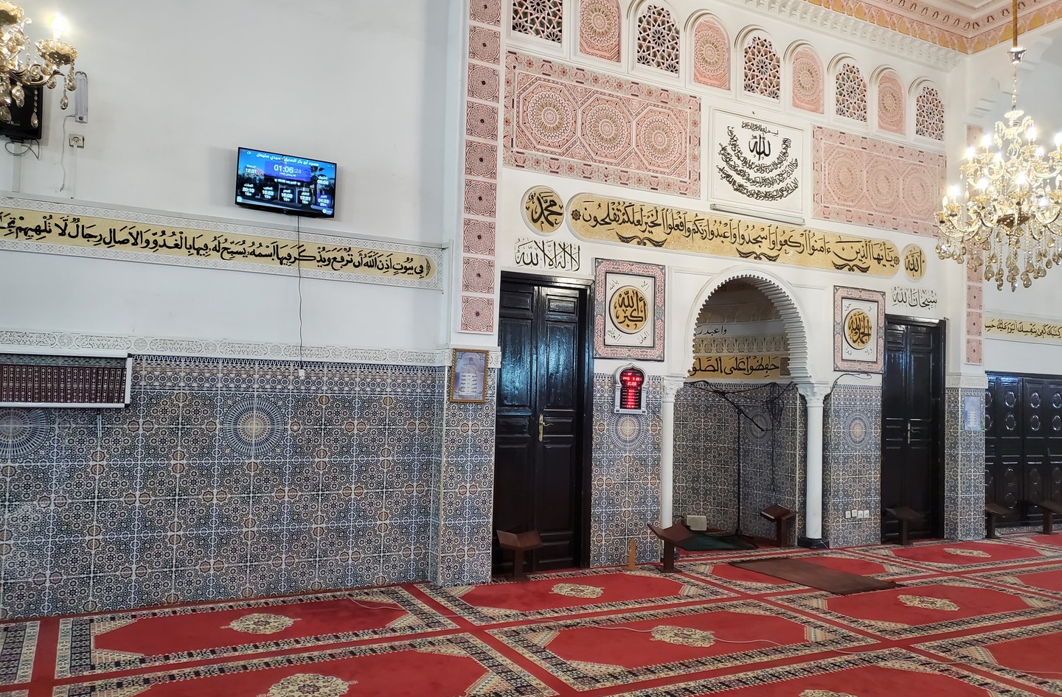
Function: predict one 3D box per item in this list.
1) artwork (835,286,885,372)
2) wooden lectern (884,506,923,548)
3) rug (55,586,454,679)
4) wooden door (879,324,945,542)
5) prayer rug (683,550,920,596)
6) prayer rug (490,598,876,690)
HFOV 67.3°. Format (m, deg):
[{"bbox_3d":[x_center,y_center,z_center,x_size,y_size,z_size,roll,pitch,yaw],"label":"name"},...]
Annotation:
[{"bbox_3d":[3.651,-0.205,8.858,0.783,0.929,0.040,3,-3,-27],"label":"artwork"},{"bbox_3d":[4.184,2.001,8.952,0.370,0.400,0.260,4,-4,-30],"label":"wooden lectern"},{"bbox_3d":[-1.771,1.824,5.265,2.313,0.015,1.182,3,-3,-27],"label":"rug"},{"bbox_3d":[4.431,0.930,9.297,1.060,2.586,0.121,3,-3,-27],"label":"wooden door"},{"bbox_3d":[2.542,2.059,7.434,2.222,0.015,1.151,3,-3,-27],"label":"prayer rug"},{"bbox_3d":[0.991,1.876,5.214,2.265,0.015,1.195,3,-4,-27],"label":"prayer rug"}]

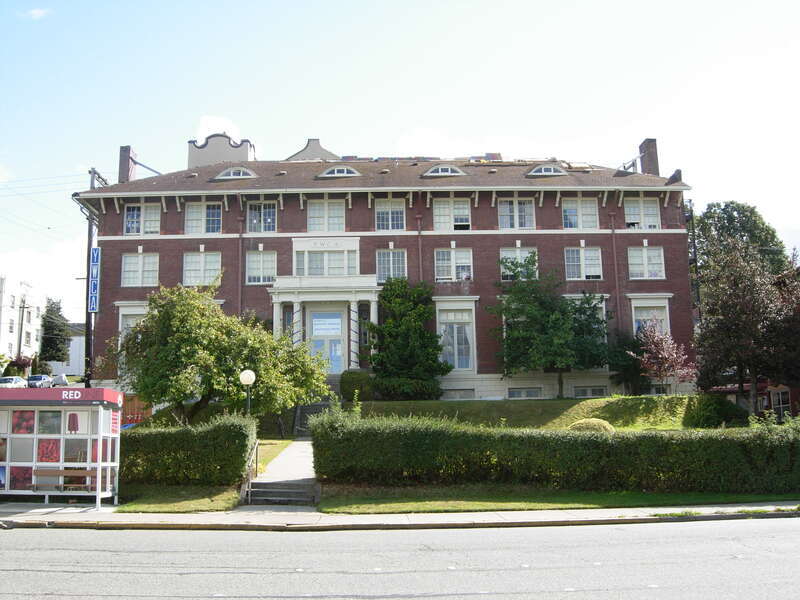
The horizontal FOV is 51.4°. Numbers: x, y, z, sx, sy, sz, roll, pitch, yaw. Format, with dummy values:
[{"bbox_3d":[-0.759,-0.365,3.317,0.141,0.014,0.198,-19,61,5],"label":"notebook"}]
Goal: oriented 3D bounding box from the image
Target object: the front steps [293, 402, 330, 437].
[{"bbox_3d":[-2.858,4.134,28.942,1.620,1.280,2.600,-1,-10,-2],"label":"front steps"}]

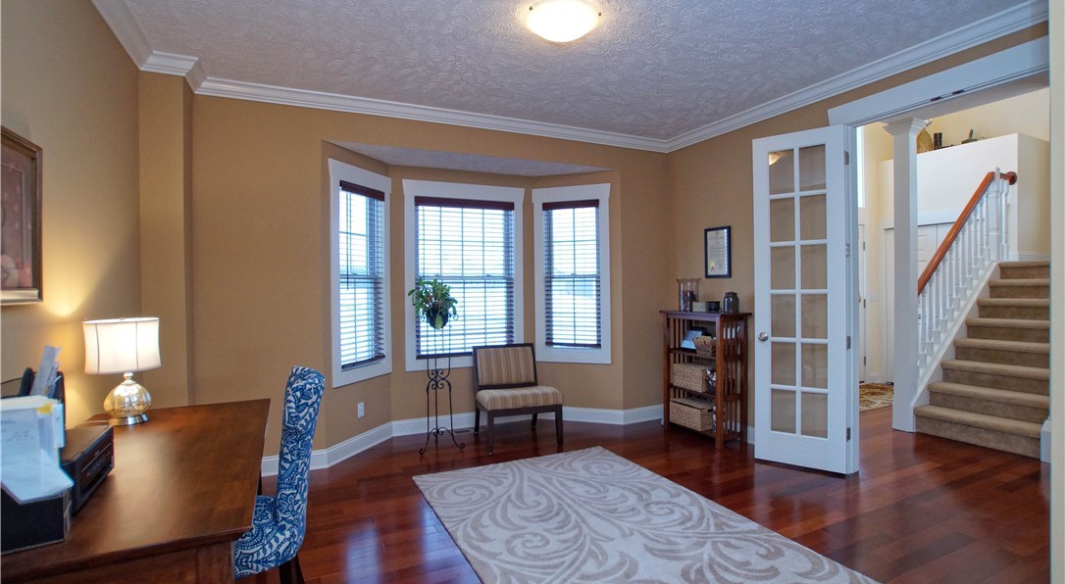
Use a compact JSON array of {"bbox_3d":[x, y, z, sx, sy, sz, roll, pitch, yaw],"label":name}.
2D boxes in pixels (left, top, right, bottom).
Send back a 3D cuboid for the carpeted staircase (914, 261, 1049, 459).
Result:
[{"bbox_3d":[4.382,0.471,4.251,1.740,1.550,0.820,-1,1,-26],"label":"carpeted staircase"}]

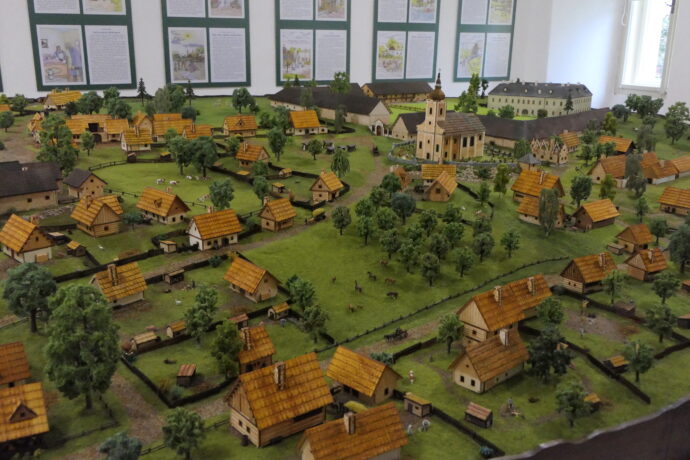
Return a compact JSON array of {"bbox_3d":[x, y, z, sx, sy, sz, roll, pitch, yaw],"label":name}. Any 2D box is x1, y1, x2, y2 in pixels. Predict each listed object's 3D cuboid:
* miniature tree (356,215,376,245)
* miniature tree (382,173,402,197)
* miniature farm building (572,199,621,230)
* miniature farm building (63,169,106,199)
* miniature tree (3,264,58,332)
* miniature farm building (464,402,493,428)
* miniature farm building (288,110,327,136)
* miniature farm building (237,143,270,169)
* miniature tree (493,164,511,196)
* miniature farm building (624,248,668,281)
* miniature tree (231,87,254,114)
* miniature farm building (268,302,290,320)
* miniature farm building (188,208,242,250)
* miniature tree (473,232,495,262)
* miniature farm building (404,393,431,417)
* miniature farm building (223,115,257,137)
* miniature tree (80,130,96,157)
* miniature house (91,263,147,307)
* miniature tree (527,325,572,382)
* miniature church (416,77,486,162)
[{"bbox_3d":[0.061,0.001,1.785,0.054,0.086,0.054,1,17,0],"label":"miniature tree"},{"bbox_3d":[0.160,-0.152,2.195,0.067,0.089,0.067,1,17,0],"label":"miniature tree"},{"bbox_3d":[0.806,-0.053,2.030,0.144,0.071,0.075,-12,22,-35],"label":"miniature farm building"},{"bbox_3d":[-0.765,-0.139,1.851,0.103,0.067,0.084,17,24,38],"label":"miniature farm building"},{"bbox_3d":[-0.616,0.134,1.241,0.104,0.147,0.104,1,17,0],"label":"miniature tree"},{"bbox_3d":[0.230,0.314,1.079,0.040,0.030,0.028,14,21,37],"label":"miniature farm building"},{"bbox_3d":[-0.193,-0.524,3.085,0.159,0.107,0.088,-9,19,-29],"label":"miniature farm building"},{"bbox_3d":[-0.409,-0.332,2.807,0.118,0.089,0.099,10,19,28],"label":"miniature farm building"},{"bbox_3d":[0.581,-0.182,2.347,0.067,0.118,0.067,1,17,0],"label":"miniature tree"},{"bbox_3d":[0.818,0.087,1.712,0.076,0.074,0.074,-7,19,-24],"label":"miniature farm building"},{"bbox_3d":[-0.612,-0.758,3.731,0.121,0.140,0.115,-2,18,-9],"label":"miniature tree"},{"bbox_3d":[-0.124,0.153,1.193,0.020,0.022,0.036,18,25,40],"label":"miniature farm building"},{"bbox_3d":[-0.391,-0.015,1.889,0.139,0.119,0.092,-14,23,-40],"label":"miniature farm building"},{"bbox_3d":[0.390,0.051,1.766,0.060,0.084,0.057,5,18,12],"label":"miniature tree"},{"bbox_3d":[0.122,0.298,1.080,0.043,0.026,0.024,14,22,36],"label":"miniature farm building"},{"bbox_3d":[-0.490,-0.487,2.964,0.137,0.088,0.081,-7,19,-25],"label":"miniature farm building"},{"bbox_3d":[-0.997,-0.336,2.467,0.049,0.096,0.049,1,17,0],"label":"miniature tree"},{"bbox_3d":[-0.534,0.115,1.486,0.098,0.092,0.095,-16,26,-42],"label":"miniature house"},{"bbox_3d":[0.383,0.232,1.165,0.081,0.111,0.077,7,19,19],"label":"miniature tree"},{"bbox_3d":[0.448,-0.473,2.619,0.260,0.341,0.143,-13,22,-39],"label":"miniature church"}]

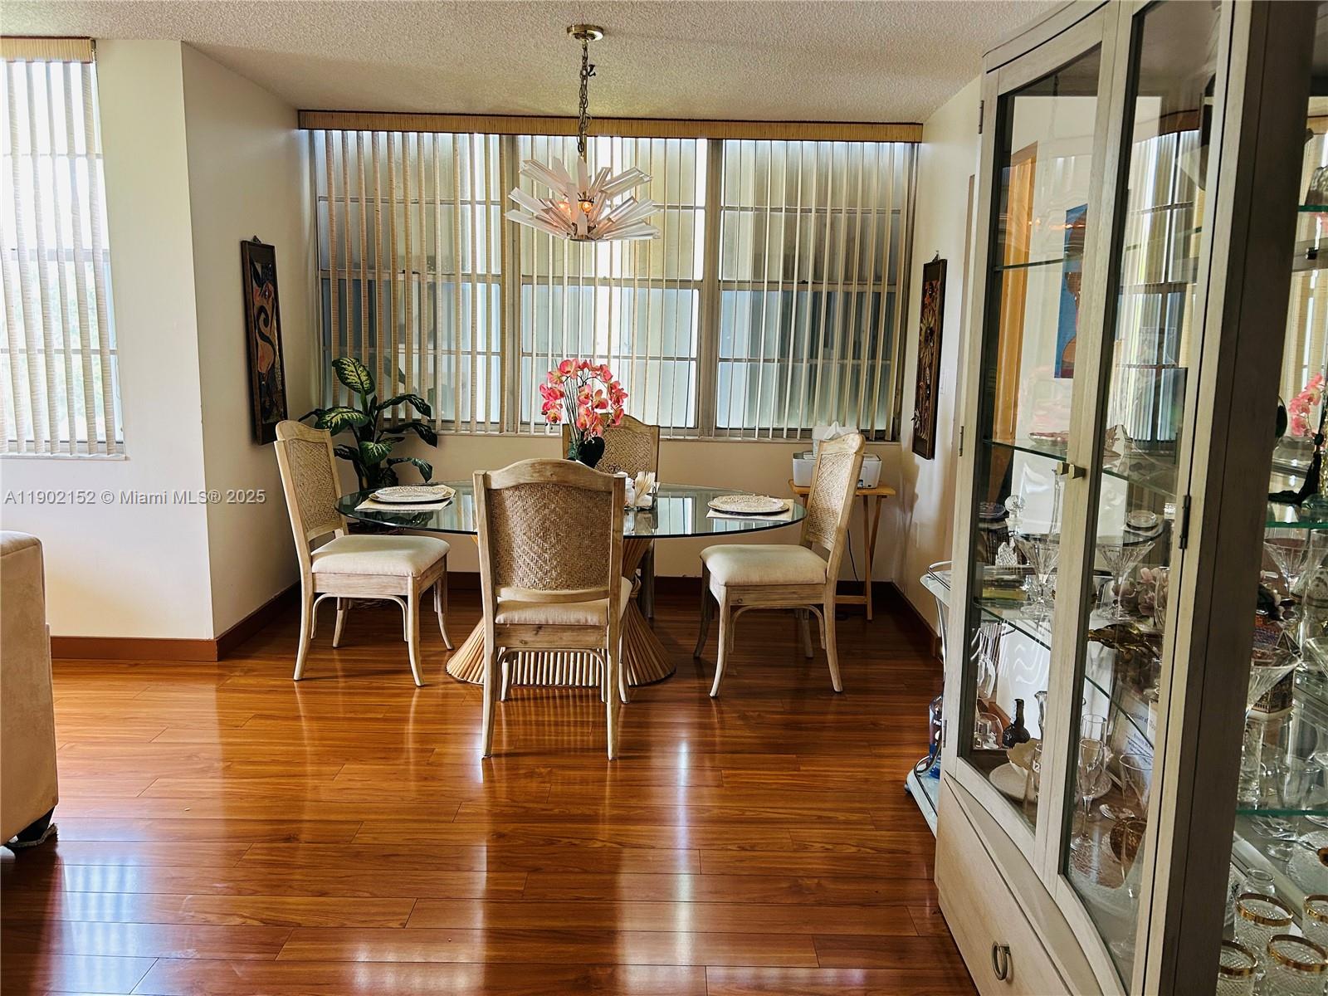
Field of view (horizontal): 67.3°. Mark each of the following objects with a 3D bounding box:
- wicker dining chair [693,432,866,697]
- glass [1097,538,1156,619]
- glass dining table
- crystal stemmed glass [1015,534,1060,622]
[{"bbox_3d":[0.462,0.242,4.172,0.609,1.033,0.518,0,9,-6],"label":"wicker dining chair"},{"bbox_3d":[1.069,0.189,2.323,0.128,0.175,0.128,1,9,0],"label":"glass"},{"bbox_3d":[-0.380,0.387,4.119,1.913,0.734,1.333,1,9,-1],"label":"glass dining table"},{"bbox_3d":[0.856,0.178,2.238,0.125,0.167,0.125,1,9,0],"label":"crystal stemmed glass"}]

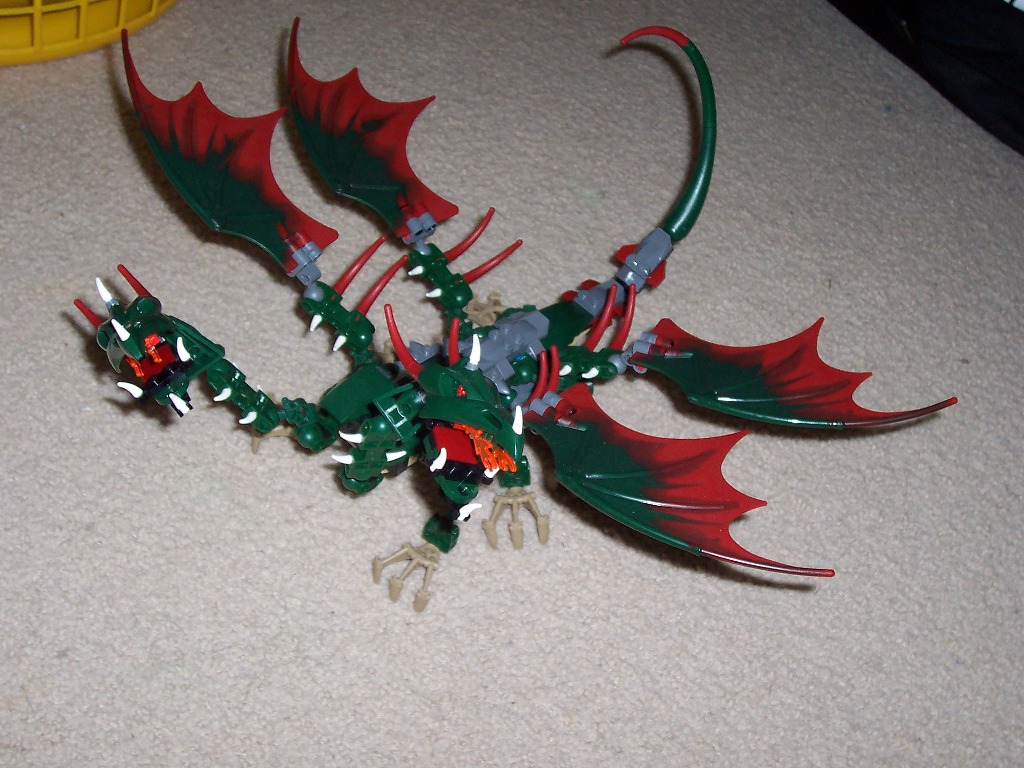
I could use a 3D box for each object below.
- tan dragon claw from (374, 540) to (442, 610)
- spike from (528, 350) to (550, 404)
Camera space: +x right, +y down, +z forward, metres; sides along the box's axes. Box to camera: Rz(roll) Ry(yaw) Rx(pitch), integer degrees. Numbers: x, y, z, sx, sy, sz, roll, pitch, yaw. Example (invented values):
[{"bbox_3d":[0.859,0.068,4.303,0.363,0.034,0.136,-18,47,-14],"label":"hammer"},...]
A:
[{"bbox_3d":[-0.049,0.089,0.651,0.032,0.018,0.029,31,53,13],"label":"tan dragon claw"},{"bbox_3d":[0.012,-0.002,0.622,0.009,0.037,0.006,13,22,-2],"label":"spike"}]

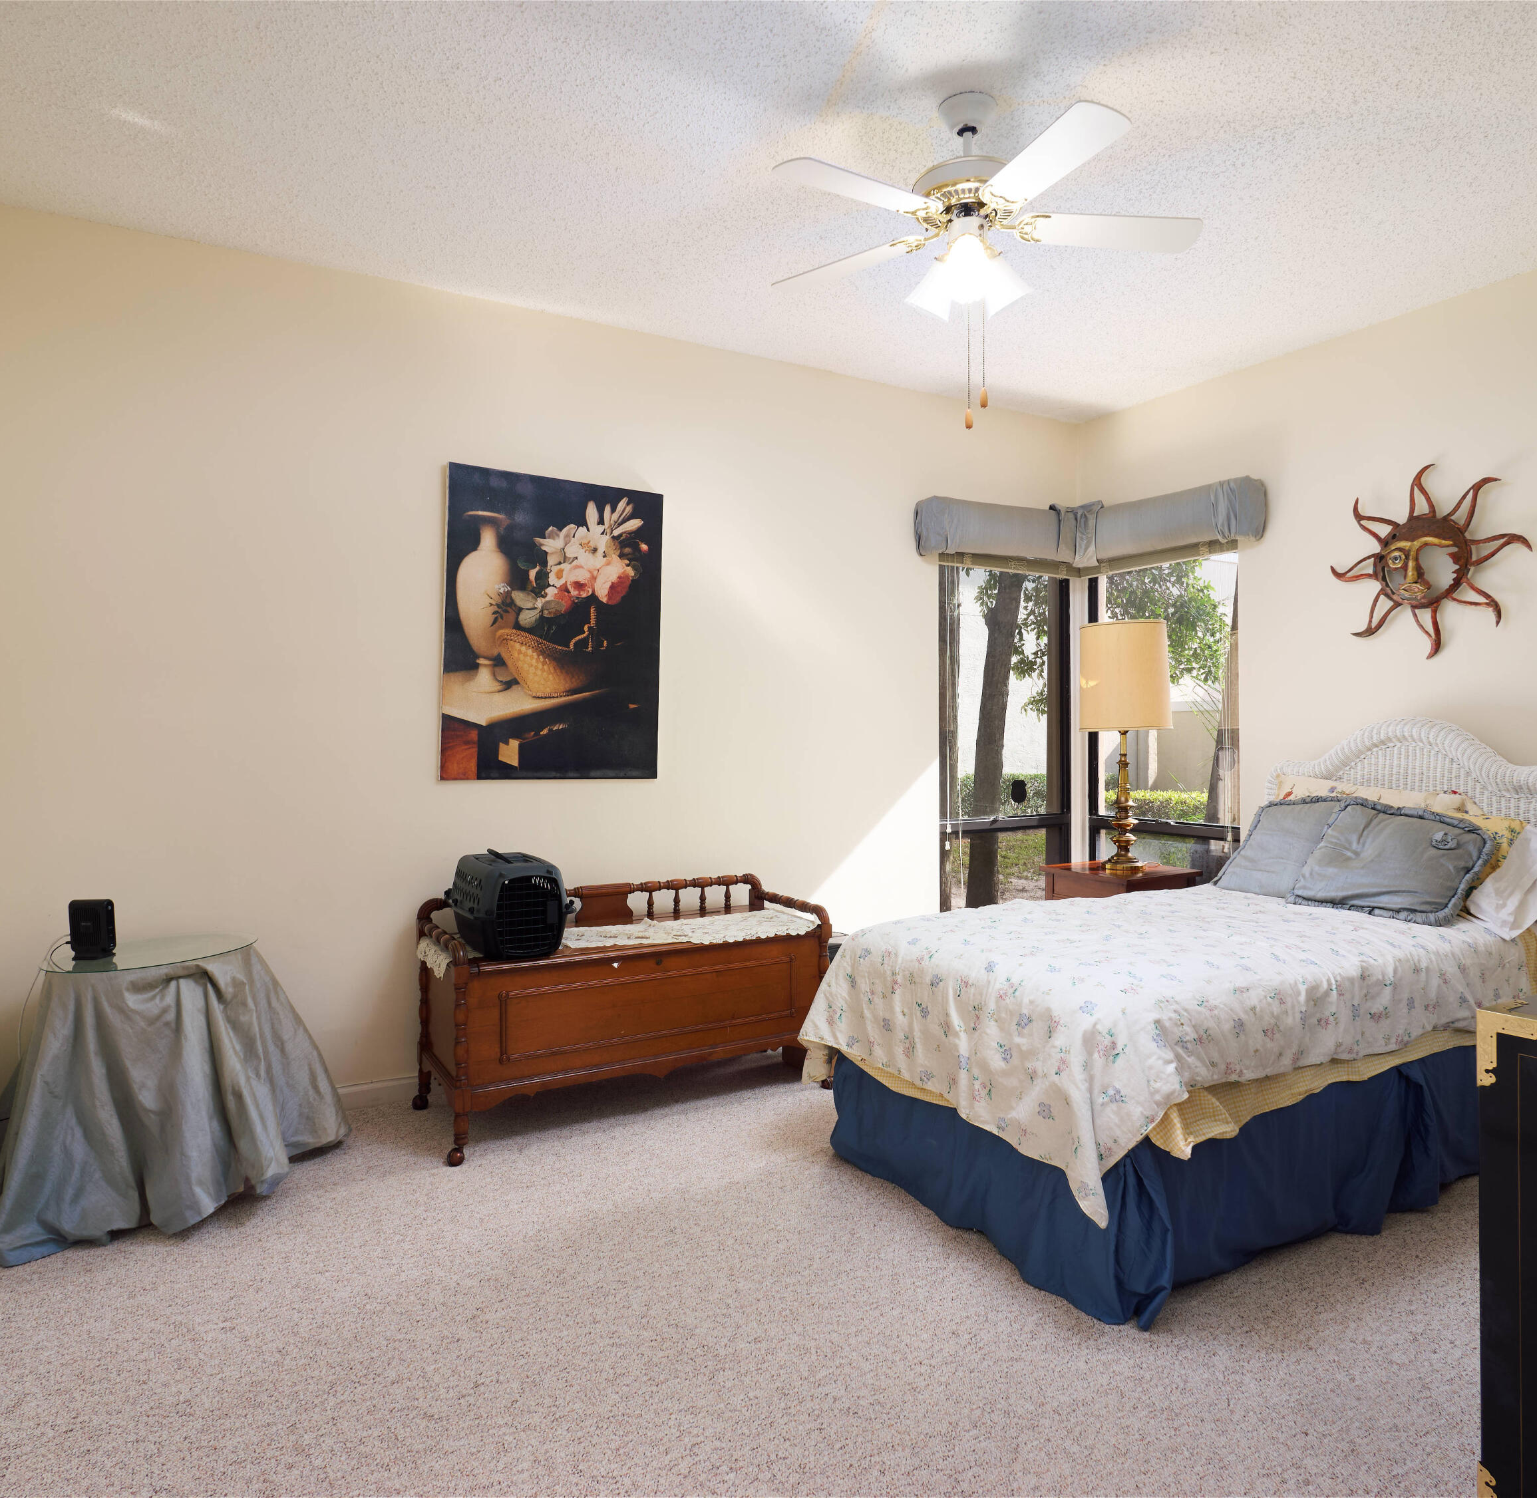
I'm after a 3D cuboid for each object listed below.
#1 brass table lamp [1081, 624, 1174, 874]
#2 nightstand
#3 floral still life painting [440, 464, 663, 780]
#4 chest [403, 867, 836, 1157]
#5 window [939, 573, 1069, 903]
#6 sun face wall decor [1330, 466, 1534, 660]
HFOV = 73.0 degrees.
[{"bbox_3d":[1.438,0.004,4.197,0.370,0.970,0.370,0,0,-30],"label":"brass table lamp"},{"bbox_3d":[1.410,0.804,4.178,0.430,0.620,0.460,0,0,-30],"label":"nightstand"},{"bbox_3d":[-0.720,-0.405,3.532,0.755,1.012,0.035,1,-1,-30],"label":"floral still life painting"},{"bbox_3d":[-0.449,0.797,3.329,1.250,0.655,0.550,0,0,-30],"label":"chest"},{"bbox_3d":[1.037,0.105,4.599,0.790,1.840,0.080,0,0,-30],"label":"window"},{"bbox_3d":[2.170,-0.618,3.439,0.060,0.645,0.635,0,0,-30],"label":"sun face wall decor"}]

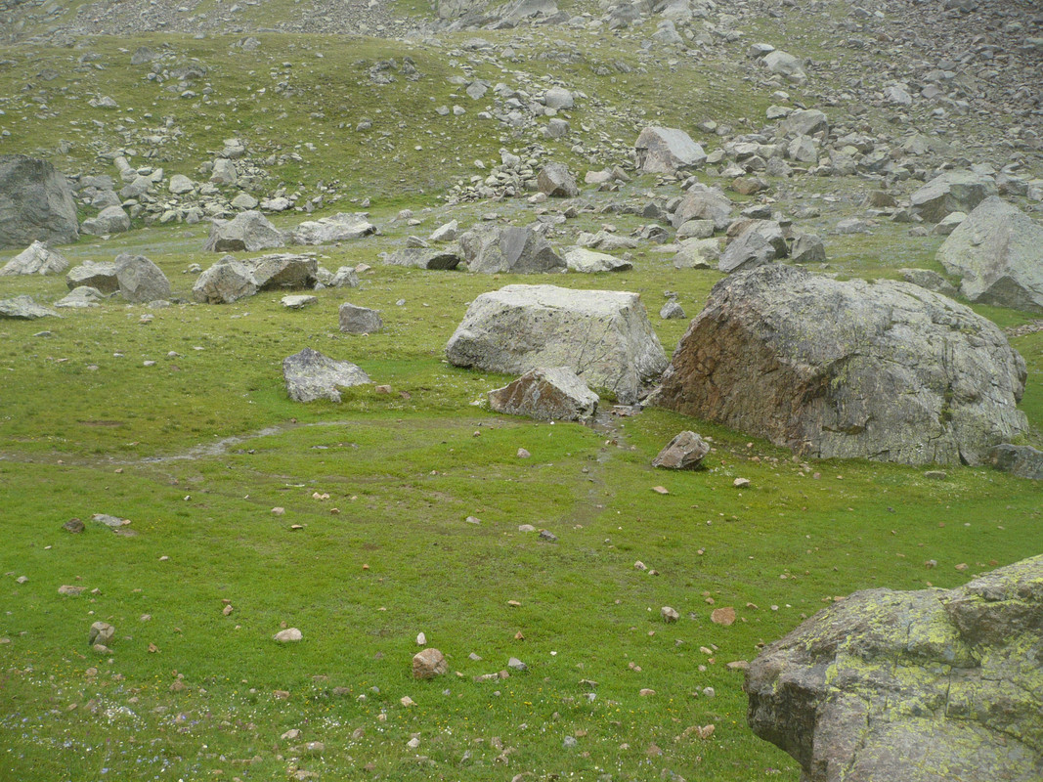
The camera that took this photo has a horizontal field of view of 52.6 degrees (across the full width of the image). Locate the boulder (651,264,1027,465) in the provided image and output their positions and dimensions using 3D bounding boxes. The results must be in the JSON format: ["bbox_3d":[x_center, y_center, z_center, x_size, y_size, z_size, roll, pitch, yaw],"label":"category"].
[{"bbox_3d":[3.920,-0.570,13.100,4.150,2.050,3.200,2,14,9],"label":"boulder"}]

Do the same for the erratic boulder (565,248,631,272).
[{"bbox_3d":[2.028,-3.528,28.116,1.803,0.550,1.443,0,13,0],"label":"erratic boulder"}]

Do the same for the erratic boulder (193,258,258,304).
[{"bbox_3d":[-6.585,-2.489,23.436,1.358,0.925,1.154,0,13,0],"label":"erratic boulder"}]

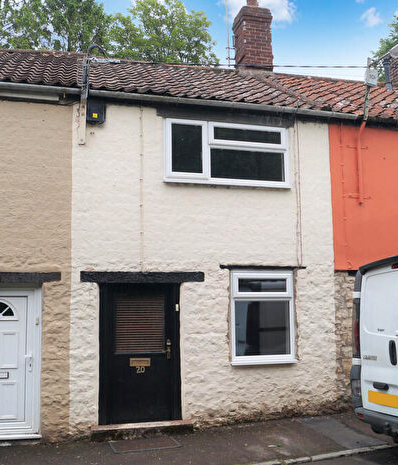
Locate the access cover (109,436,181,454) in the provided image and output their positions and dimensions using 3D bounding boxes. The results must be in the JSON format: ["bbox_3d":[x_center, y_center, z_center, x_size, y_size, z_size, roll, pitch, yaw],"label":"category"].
[{"bbox_3d":[-0.640,2.498,6.144,0.750,0.040,0.460,-1,-5,-11],"label":"access cover"}]

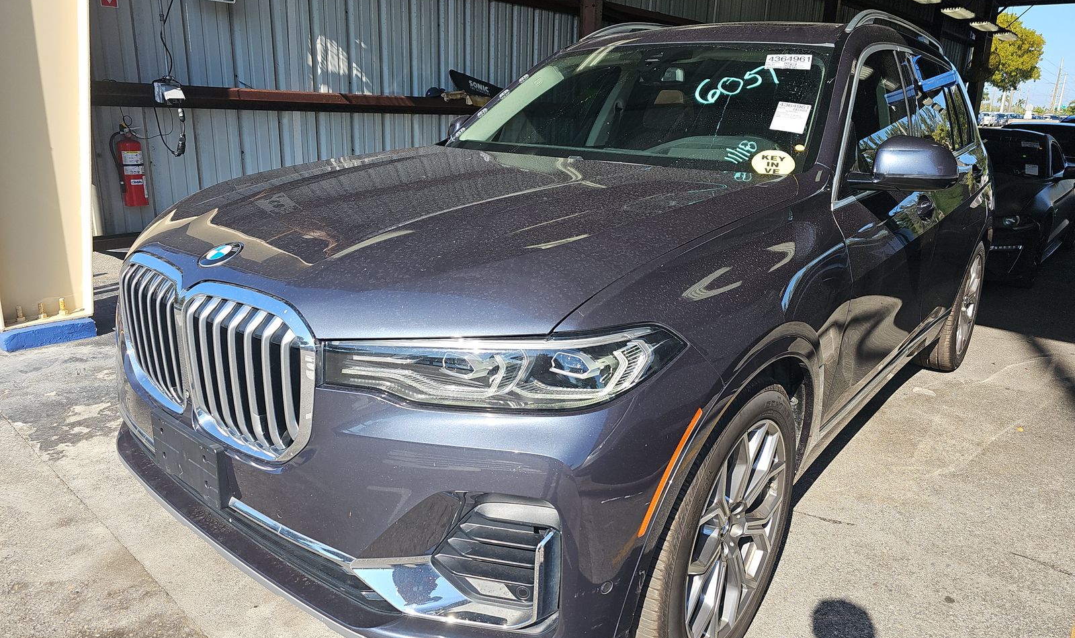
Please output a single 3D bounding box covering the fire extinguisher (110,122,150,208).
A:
[{"bbox_3d":[-2.528,-0.957,4.433,0.150,0.520,0.180,16,22,39],"label":"fire extinguisher"}]

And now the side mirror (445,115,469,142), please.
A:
[{"bbox_3d":[-0.332,-0.879,3.435,0.280,0.172,0.170,14,20,37],"label":"side mirror"}]

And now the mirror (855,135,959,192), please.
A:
[{"bbox_3d":[1.169,-0.496,2.268,0.280,0.172,0.170,14,20,37],"label":"mirror"}]

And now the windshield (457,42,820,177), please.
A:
[{"bbox_3d":[0.314,-0.789,2.683,1.520,0.140,0.920,14,55,37],"label":"windshield"}]

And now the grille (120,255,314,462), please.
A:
[{"bbox_3d":[-0.753,0.068,1.593,0.790,0.360,0.120,14,20,37],"label":"grille"}]

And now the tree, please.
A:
[{"bbox_3d":[46.711,-24.509,71.621,6.300,11.300,6.300,12,19,30],"label":"tree"}]

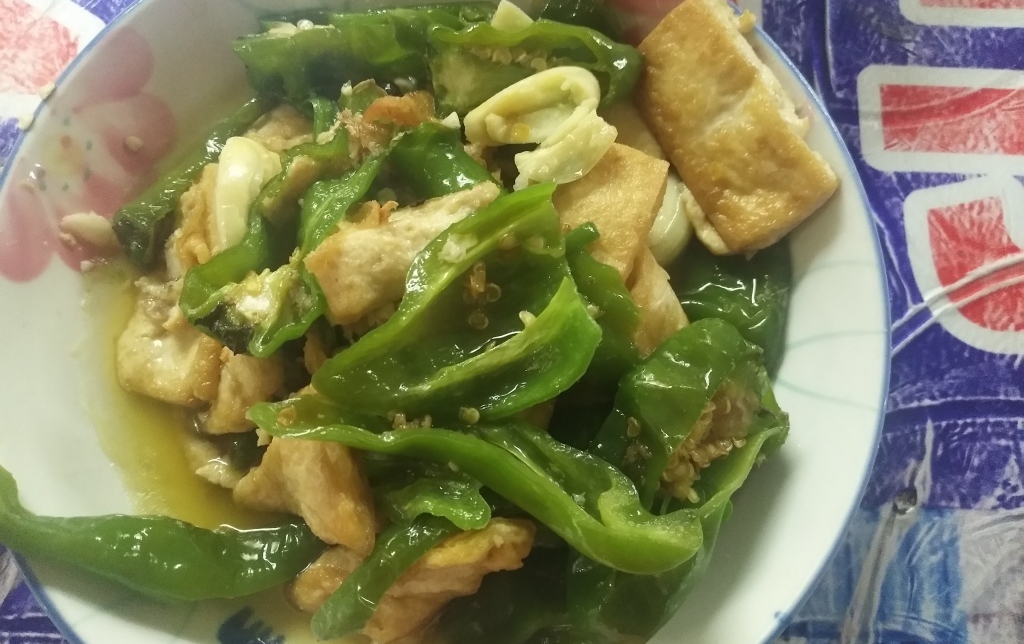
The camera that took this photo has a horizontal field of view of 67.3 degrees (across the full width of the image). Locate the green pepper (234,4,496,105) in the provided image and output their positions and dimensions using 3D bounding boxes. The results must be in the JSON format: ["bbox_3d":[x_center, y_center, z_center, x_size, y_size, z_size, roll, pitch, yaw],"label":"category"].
[{"bbox_3d":[-0.048,-0.087,0.248,0.081,0.024,0.027,-4,77,-1],"label":"green pepper"}]

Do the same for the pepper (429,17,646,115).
[{"bbox_3d":[0.007,-0.079,0.239,0.065,0.026,0.027,5,77,1],"label":"pepper"}]

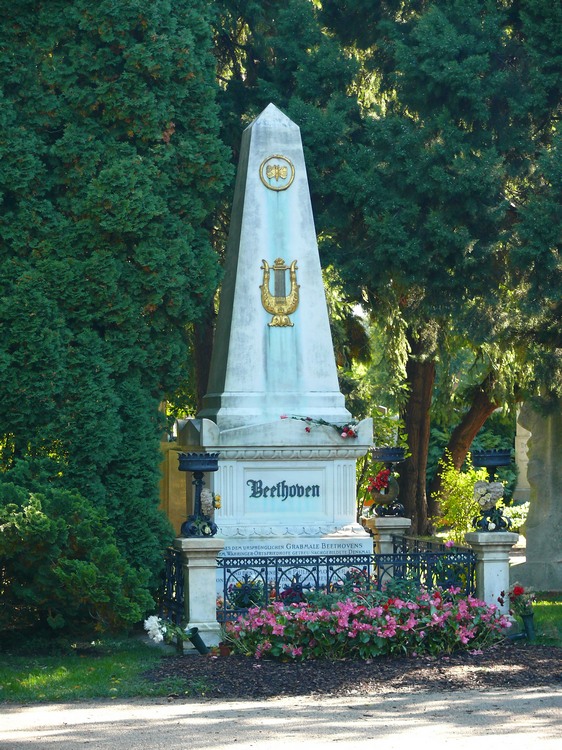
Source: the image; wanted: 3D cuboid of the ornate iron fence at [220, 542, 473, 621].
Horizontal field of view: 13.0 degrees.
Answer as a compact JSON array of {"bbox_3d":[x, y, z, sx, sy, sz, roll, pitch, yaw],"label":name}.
[{"bbox_3d":[0.242,1.624,19.951,2.205,0.478,2.921,0,-1,-11],"label":"ornate iron fence"}]

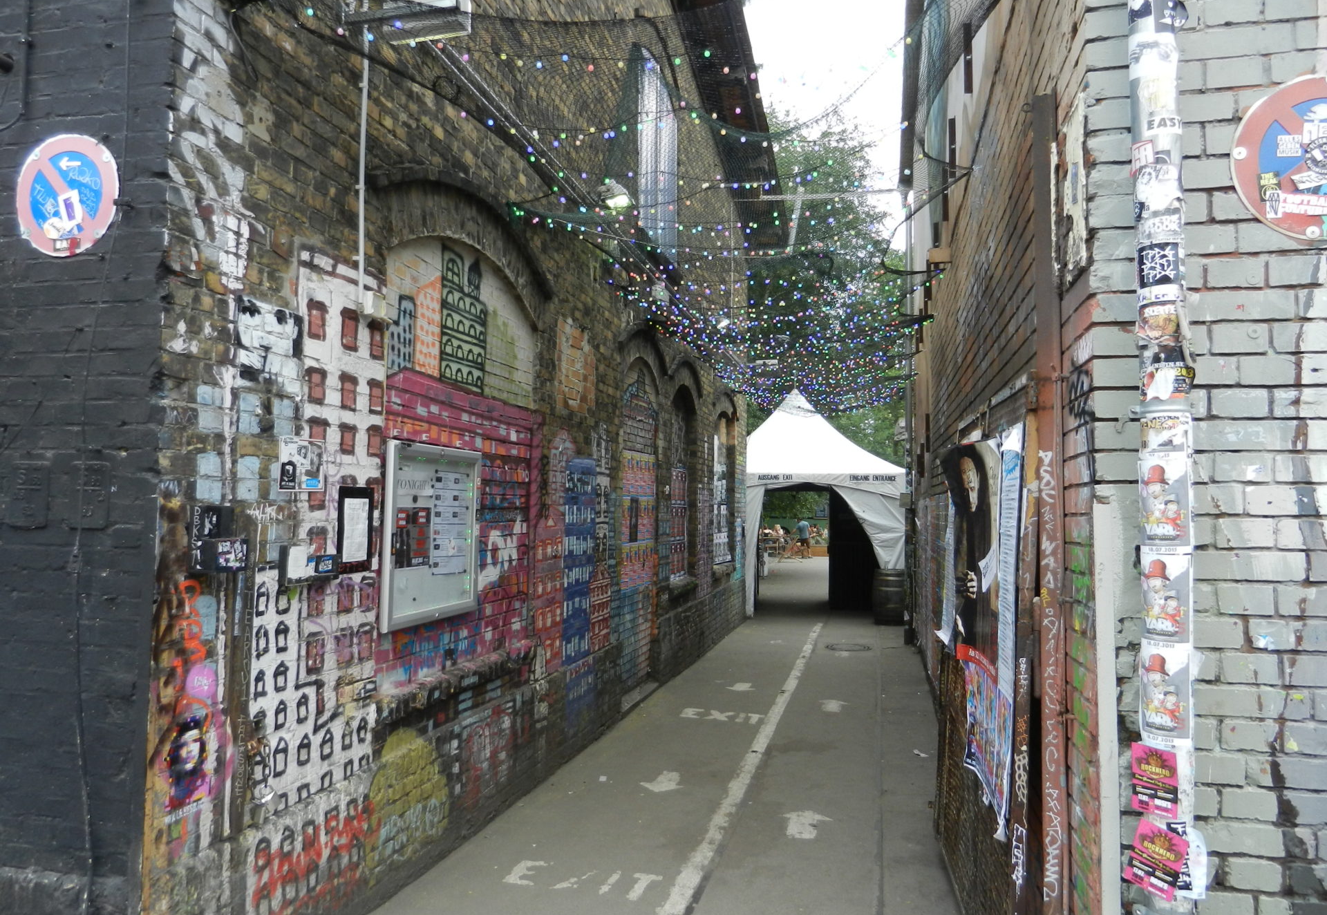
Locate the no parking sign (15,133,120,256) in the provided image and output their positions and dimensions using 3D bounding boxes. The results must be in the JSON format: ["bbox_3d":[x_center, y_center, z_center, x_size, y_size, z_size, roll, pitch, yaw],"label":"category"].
[{"bbox_3d":[-1.949,-0.855,3.135,0.408,0.408,0.020,0,-3,13],"label":"no parking sign"}]

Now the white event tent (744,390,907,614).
[{"bbox_3d":[2.419,0.732,17.702,4.050,3.970,4.050,0,-3,13],"label":"white event tent"}]

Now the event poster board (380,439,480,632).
[{"bbox_3d":[-1.149,0.384,4.849,0.055,0.875,0.980,0,-3,13],"label":"event poster board"}]

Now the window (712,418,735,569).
[{"bbox_3d":[0.831,0.422,13.693,0.170,2.200,1.650,0,-3,13],"label":"window"}]

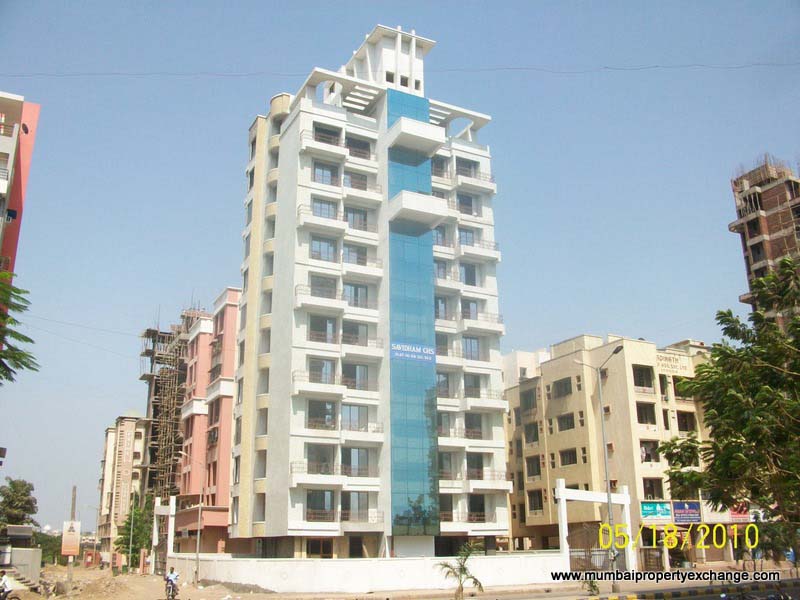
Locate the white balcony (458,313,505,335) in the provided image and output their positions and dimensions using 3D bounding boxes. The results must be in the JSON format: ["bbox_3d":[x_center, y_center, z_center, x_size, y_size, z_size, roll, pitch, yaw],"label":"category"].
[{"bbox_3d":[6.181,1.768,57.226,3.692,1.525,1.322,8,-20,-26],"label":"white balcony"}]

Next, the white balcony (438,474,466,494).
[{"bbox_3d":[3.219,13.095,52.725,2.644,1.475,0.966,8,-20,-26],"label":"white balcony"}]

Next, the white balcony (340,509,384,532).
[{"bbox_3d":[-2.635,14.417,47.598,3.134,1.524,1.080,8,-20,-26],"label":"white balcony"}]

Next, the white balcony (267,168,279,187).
[{"bbox_3d":[-10.071,-9.977,59.621,1.169,1.169,2.136,8,-20,-26],"label":"white balcony"}]

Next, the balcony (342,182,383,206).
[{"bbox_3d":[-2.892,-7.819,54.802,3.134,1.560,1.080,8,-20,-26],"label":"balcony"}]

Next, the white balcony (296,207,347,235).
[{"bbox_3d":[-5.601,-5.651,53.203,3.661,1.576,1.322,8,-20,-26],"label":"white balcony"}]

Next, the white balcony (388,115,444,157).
[{"bbox_3d":[1.259,-12.187,55.287,3.590,1.383,2.337,8,-20,-26],"label":"white balcony"}]

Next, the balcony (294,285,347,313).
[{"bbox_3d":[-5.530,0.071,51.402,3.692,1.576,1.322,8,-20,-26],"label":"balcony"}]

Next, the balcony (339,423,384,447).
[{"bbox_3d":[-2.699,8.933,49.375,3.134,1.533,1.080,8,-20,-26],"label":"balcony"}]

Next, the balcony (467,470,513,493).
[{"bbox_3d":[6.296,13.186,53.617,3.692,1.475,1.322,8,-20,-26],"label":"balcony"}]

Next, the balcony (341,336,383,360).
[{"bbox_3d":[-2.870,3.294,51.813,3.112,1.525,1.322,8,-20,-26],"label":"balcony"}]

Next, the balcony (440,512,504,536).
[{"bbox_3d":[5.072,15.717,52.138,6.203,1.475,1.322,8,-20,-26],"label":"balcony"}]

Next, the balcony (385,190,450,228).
[{"bbox_3d":[1.361,-6.520,54.051,3.834,1.373,2.227,8,-20,-26],"label":"balcony"}]

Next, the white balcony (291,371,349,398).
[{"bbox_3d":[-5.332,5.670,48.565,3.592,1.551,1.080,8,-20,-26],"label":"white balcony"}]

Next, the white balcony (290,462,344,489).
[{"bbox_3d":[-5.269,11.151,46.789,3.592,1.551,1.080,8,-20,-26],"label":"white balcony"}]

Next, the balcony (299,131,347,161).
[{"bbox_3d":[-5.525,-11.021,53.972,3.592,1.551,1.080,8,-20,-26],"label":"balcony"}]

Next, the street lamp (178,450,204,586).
[{"bbox_3d":[-14.272,14.710,50.248,1.946,8.695,0.400,8,-20,-26],"label":"street lamp"}]

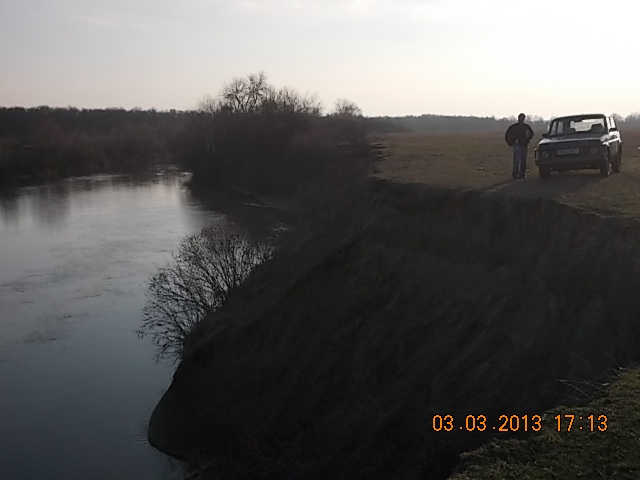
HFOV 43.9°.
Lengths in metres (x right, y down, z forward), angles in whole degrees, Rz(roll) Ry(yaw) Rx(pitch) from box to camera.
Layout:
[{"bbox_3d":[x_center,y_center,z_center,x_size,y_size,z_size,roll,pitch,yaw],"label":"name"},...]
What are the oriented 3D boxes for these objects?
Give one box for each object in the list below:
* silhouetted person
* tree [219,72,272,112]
[{"bbox_3d":[5.156,-2.441,20.600,0.680,1.690,0.360,1,8,7],"label":"silhouetted person"},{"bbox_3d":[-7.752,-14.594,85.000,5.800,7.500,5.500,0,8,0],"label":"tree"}]

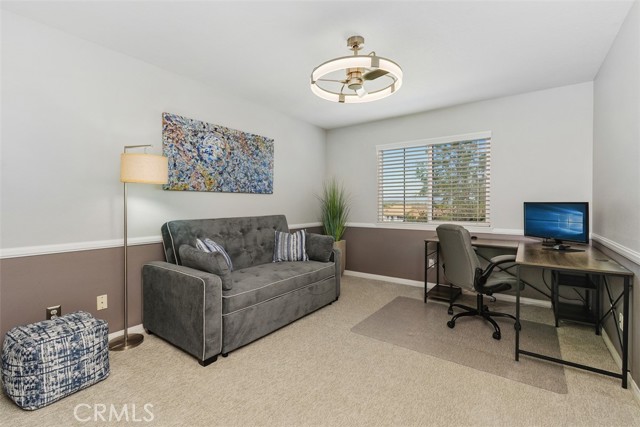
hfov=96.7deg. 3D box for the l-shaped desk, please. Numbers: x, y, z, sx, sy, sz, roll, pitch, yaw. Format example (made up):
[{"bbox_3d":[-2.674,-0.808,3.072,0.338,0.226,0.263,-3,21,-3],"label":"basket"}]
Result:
[{"bbox_3d":[1.730,0.701,2.770,1.506,0.739,1.500,1,2,36],"label":"l-shaped desk"}]

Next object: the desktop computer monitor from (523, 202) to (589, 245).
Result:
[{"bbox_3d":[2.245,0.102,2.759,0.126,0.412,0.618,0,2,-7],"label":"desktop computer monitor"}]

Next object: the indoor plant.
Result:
[{"bbox_3d":[0.228,0.230,4.562,0.481,1.592,0.492,0,2,0],"label":"indoor plant"}]

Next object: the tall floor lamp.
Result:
[{"bbox_3d":[-1.485,0.268,2.305,0.504,1.637,0.344,0,2,15],"label":"tall floor lamp"}]

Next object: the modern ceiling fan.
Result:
[{"bbox_3d":[0.290,-1.187,2.272,0.716,0.372,0.716,0,2,0],"label":"modern ceiling fan"}]

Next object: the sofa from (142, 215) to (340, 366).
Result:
[{"bbox_3d":[-0.654,0.560,3.016,0.950,1.013,1.832,1,2,36],"label":"sofa"}]

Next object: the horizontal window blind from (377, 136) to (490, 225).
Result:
[{"bbox_3d":[1.480,-0.426,3.934,1.506,1.168,0.069,1,2,36],"label":"horizontal window blind"}]

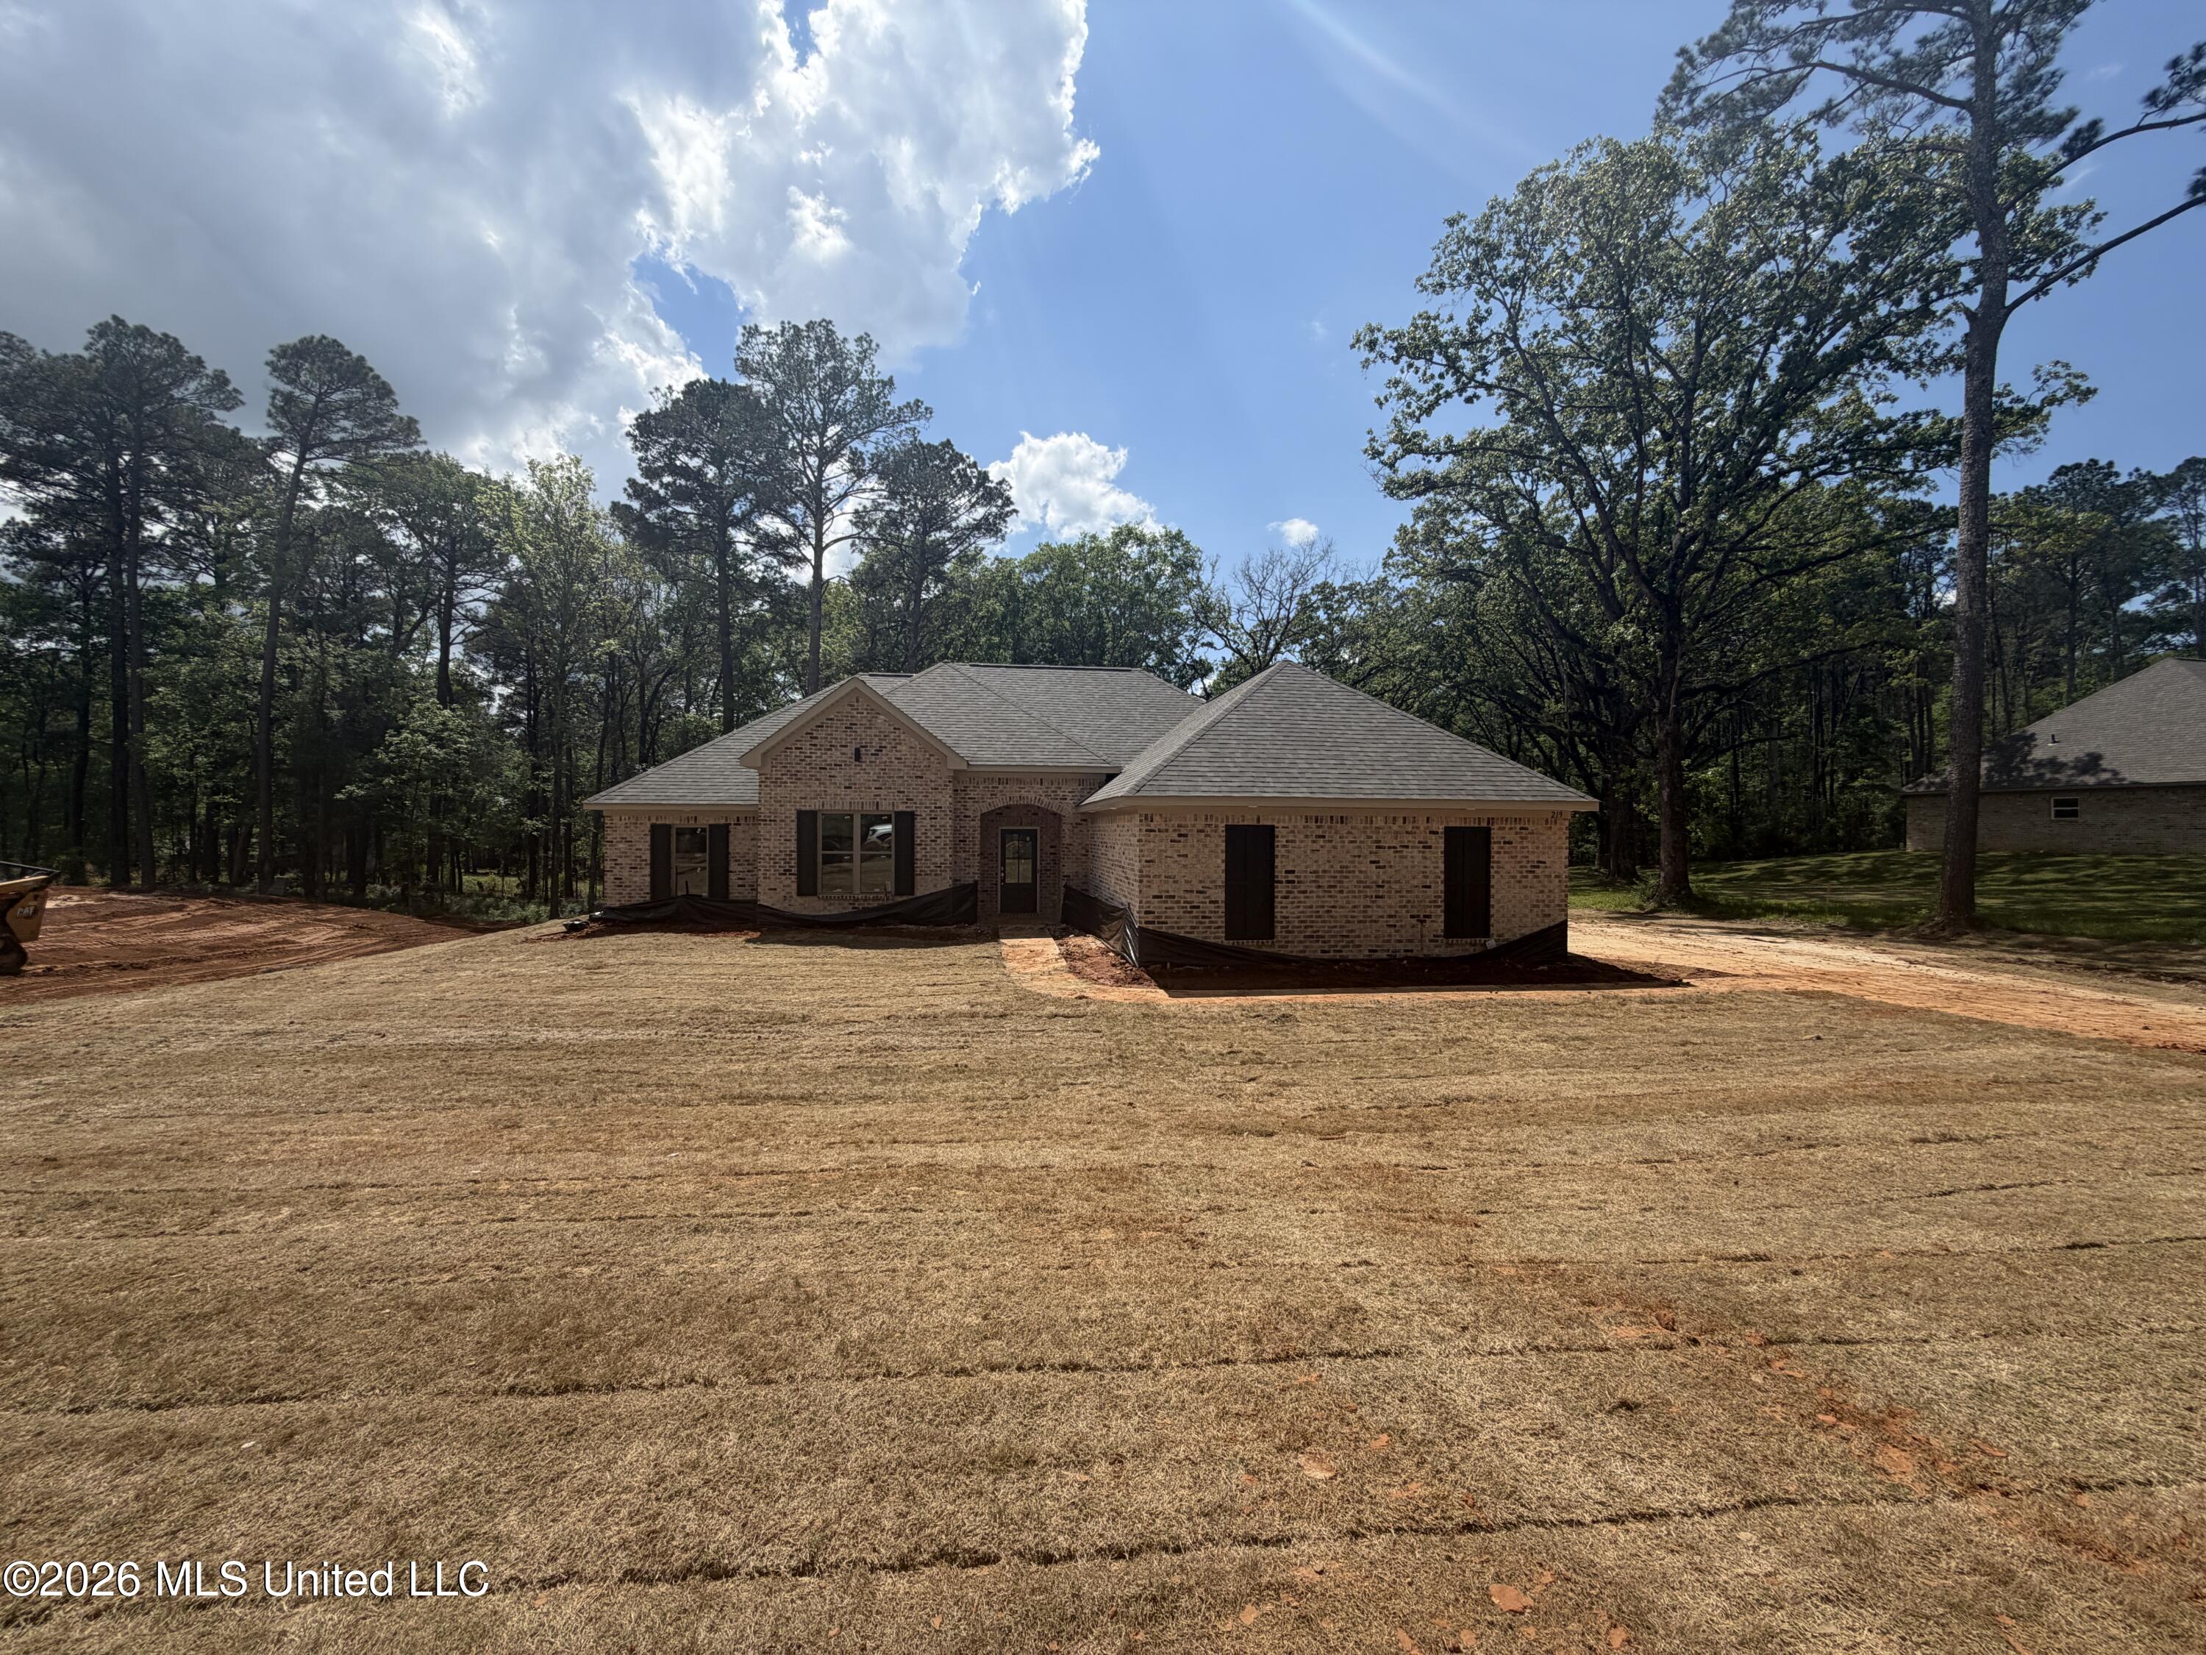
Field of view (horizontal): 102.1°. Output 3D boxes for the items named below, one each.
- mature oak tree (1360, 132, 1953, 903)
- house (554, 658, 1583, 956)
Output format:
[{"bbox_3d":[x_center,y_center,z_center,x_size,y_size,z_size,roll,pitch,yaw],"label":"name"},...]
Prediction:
[{"bbox_3d":[15.200,-7.900,24.000,15.500,19.800,15.000,0,-1,0],"label":"mature oak tree"},{"bbox_3d":[-2.150,-1.200,22.400,18.600,6.900,17.700,0,-1,-7],"label":"house"}]

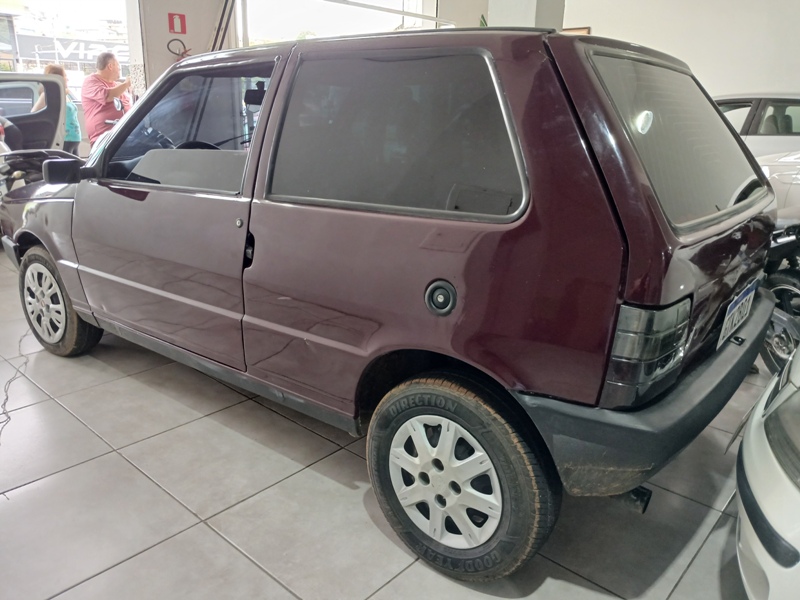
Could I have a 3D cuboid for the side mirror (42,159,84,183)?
[{"bbox_3d":[-1.287,-0.486,2.300,0.078,0.094,0.141,14,21,35],"label":"side mirror"}]

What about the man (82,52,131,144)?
[{"bbox_3d":[-2.860,-1.522,5.932,0.482,1.707,0.542,-12,22,-38],"label":"man"}]

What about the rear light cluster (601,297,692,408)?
[{"bbox_3d":[0.527,0.116,1.288,0.122,0.244,0.149,14,21,35],"label":"rear light cluster"}]

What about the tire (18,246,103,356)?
[{"bbox_3d":[-1.721,-0.002,3.055,0.564,0.564,0.169,14,21,35],"label":"tire"}]

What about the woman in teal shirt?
[{"bbox_3d":[-3.424,-1.544,6.131,0.422,1.596,0.482,-8,19,-29],"label":"woman in teal shirt"}]

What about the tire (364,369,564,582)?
[{"bbox_3d":[0.162,0.476,1.697,0.564,0.564,0.169,14,21,35],"label":"tire"}]

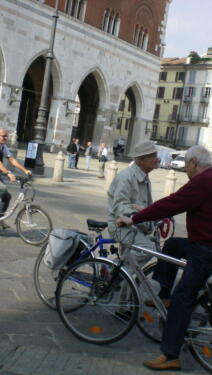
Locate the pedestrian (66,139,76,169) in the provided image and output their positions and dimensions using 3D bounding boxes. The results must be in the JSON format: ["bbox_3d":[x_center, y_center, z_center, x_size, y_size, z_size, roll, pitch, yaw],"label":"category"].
[{"bbox_3d":[-2.032,-2.026,32.800,0.380,1.750,0.500,5,5,-37],"label":"pedestrian"}]

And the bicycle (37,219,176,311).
[{"bbox_3d":[0.074,0.728,4.889,1.730,1.060,0.600,10,4,28],"label":"bicycle"}]

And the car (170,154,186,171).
[{"bbox_3d":[7.428,-2.391,54.000,1.780,1.520,4.200,9,4,21],"label":"car"}]

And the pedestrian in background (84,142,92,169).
[{"bbox_3d":[-1.099,-2.070,35.500,0.360,1.720,0.500,5,5,-37],"label":"pedestrian in background"}]

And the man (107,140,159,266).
[{"bbox_3d":[0.243,0.384,4.850,0.530,1.650,0.540,10,4,28],"label":"man"}]

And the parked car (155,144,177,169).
[{"bbox_3d":[5.561,-2.976,55.000,1.900,2.050,4.700,9,4,17],"label":"parked car"}]

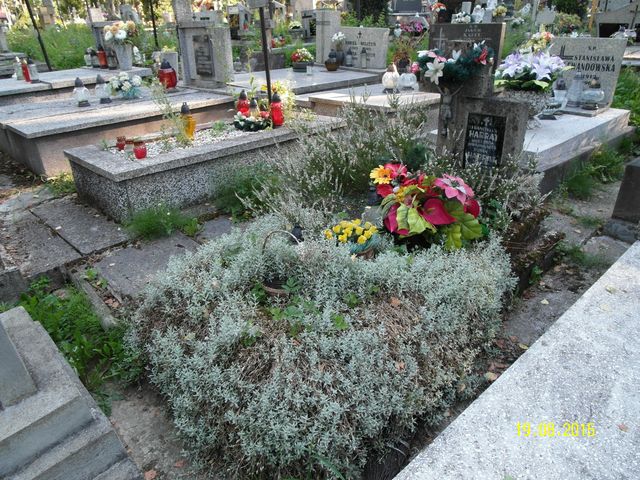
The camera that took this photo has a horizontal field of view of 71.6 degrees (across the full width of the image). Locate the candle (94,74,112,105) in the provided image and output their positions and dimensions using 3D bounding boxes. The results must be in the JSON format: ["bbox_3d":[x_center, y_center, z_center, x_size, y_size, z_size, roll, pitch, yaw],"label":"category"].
[{"bbox_3d":[-2.247,-1.566,4.603,0.152,0.276,0.152,21,34,33],"label":"candle"}]

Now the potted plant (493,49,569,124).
[{"bbox_3d":[1.962,-1.418,4.074,0.602,0.579,0.542,21,34,33],"label":"potted plant"}]

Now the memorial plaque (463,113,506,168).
[{"bbox_3d":[1.162,-0.674,3.135,0.270,0.402,0.030,23,34,38],"label":"memorial plaque"}]

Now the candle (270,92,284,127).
[{"bbox_3d":[-0.393,-1.193,4.050,0.120,0.286,0.120,1,27,0],"label":"candle"}]

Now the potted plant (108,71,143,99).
[{"bbox_3d":[-2.128,-1.702,4.894,0.338,0.244,0.288,21,34,33],"label":"potted plant"}]

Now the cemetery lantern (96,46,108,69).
[{"bbox_3d":[-3.020,-2.521,6.121,0.132,0.287,0.132,21,34,33],"label":"cemetery lantern"}]

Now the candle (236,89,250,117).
[{"bbox_3d":[-0.727,-1.301,4.246,0.120,0.260,0.120,-2,27,0],"label":"candle"}]

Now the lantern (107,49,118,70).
[{"bbox_3d":[-2.776,-2.415,5.931,0.125,0.265,0.125,-2,27,0],"label":"lantern"}]

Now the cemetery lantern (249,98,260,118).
[{"bbox_3d":[-0.598,-1.174,4.037,0.096,0.218,0.096,0,28,0],"label":"cemetery lantern"}]

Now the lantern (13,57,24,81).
[{"bbox_3d":[-3.431,-1.943,5.041,0.100,0.235,0.100,-2,27,0],"label":"lantern"}]

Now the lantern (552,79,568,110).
[{"bbox_3d":[2.198,-1.330,4.055,0.140,0.270,0.140,-2,27,0],"label":"lantern"}]

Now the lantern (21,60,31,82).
[{"bbox_3d":[-3.264,-1.878,4.925,0.080,0.250,0.080,-2,27,0],"label":"lantern"}]

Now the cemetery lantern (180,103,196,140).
[{"bbox_3d":[-1.052,-0.956,3.551,0.098,0.282,0.098,21,34,33],"label":"cemetery lantern"}]

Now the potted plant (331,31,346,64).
[{"bbox_3d":[0.306,-3.018,6.968,0.250,0.500,0.250,-2,27,0],"label":"potted plant"}]

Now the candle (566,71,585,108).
[{"bbox_3d":[2.606,-1.529,4.500,0.150,0.353,0.150,1,27,0],"label":"candle"}]

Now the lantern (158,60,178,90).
[{"bbox_3d":[-1.953,-2.099,5.650,0.234,0.340,0.234,1,27,0],"label":"lantern"}]

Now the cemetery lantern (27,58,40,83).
[{"bbox_3d":[-3.821,-2.255,5.900,0.145,0.290,0.145,1,27,0],"label":"cemetery lantern"}]

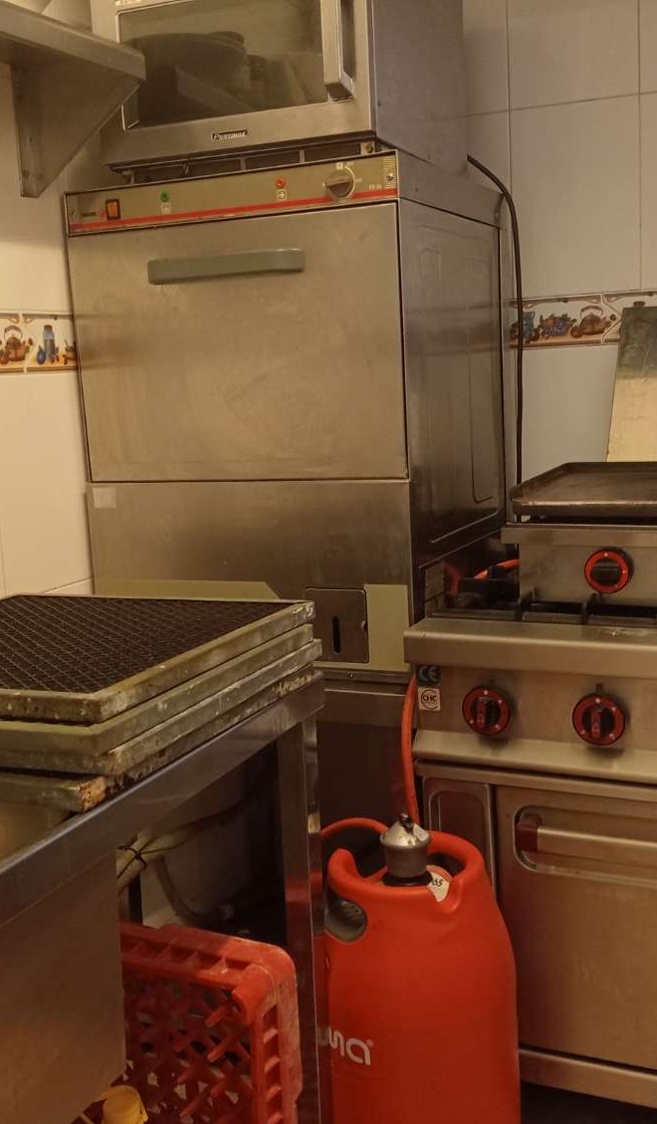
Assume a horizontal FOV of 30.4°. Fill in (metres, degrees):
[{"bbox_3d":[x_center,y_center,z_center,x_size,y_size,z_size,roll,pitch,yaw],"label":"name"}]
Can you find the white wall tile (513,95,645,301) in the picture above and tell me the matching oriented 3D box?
[{"bbox_3d":[0.483,-0.710,2.374,0.252,0.361,0.010,2,10,24],"label":"white wall tile"}]

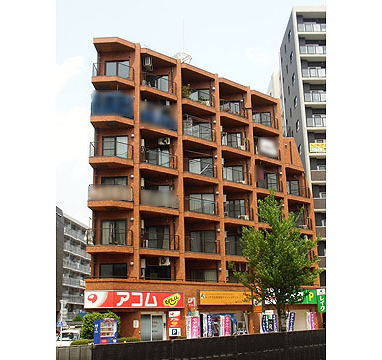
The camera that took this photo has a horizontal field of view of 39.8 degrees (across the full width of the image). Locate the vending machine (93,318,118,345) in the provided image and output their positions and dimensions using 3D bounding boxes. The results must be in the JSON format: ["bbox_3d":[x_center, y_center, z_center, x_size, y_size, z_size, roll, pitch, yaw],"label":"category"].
[{"bbox_3d":[-4.828,8.847,29.794,1.154,1.830,0.650,12,-19,-40],"label":"vending machine"}]

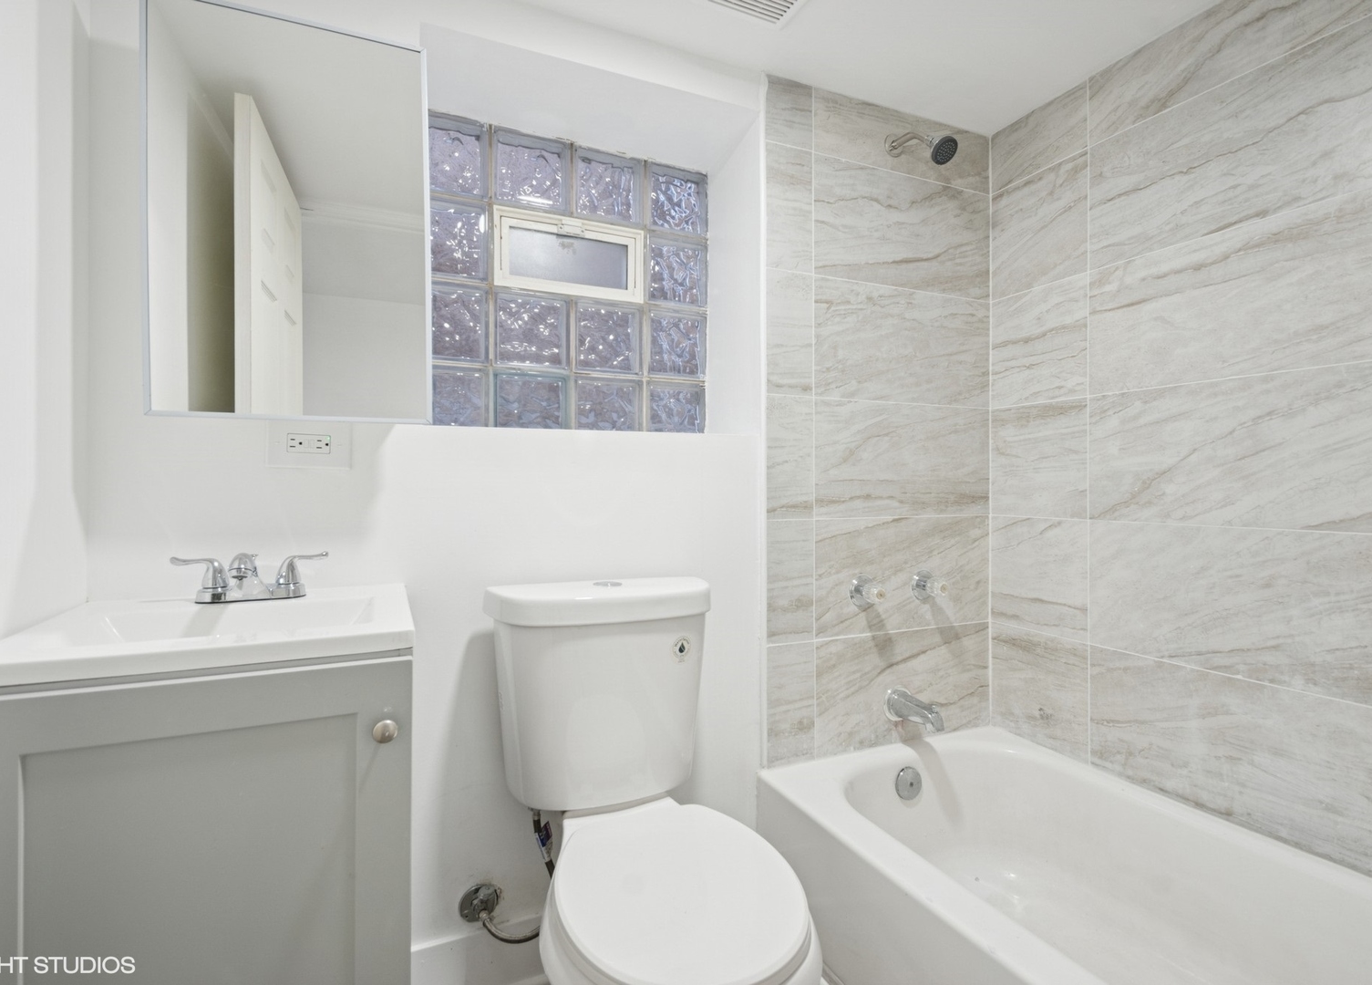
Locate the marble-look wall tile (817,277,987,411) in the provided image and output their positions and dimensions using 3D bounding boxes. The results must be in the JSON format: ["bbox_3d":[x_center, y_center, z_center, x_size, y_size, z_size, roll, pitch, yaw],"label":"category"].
[{"bbox_3d":[0.597,-0.391,1.663,0.598,0.303,0.010,0,1,-22],"label":"marble-look wall tile"}]

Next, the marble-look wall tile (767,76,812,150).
[{"bbox_3d":[0.255,-0.928,1.516,0.134,0.158,0.010,0,1,-22],"label":"marble-look wall tile"}]

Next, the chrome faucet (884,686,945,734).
[{"bbox_3d":[0.595,0.565,1.592,0.074,0.083,0.138,0,1,-22],"label":"chrome faucet"}]

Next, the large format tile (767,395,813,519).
[{"bbox_3d":[0.255,-0.082,1.510,0.131,0.301,0.010,0,0,-22],"label":"large format tile"}]

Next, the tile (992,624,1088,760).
[{"bbox_3d":[0.931,0.517,1.633,0.010,0.290,0.264,0,0,-28],"label":"tile"}]

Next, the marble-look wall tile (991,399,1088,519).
[{"bbox_3d":[0.929,-0.084,1.632,0.010,0.301,0.264,0,0,-28],"label":"marble-look wall tile"}]

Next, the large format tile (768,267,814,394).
[{"bbox_3d":[0.255,-0.385,1.509,0.131,0.301,0.010,0,0,-22],"label":"large format tile"}]

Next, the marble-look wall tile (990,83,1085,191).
[{"bbox_3d":[0.940,-0.934,1.645,0.010,0.165,0.269,0,1,-26],"label":"marble-look wall tile"}]

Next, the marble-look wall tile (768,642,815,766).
[{"bbox_3d":[0.256,0.518,1.511,0.131,0.290,0.010,0,0,-22],"label":"marble-look wall tile"}]

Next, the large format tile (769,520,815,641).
[{"bbox_3d":[0.256,0.221,1.510,0.131,0.301,0.010,0,0,-22],"label":"large format tile"}]

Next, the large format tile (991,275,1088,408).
[{"bbox_3d":[0.929,-0.387,1.631,0.010,0.301,0.264,0,0,-28],"label":"large format tile"}]

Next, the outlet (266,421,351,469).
[{"bbox_3d":[-0.686,-0.088,1.125,0.133,0.089,0.010,0,0,-22],"label":"outlet"}]

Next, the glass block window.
[{"bbox_3d":[-0.301,-0.513,1.653,0.754,0.776,0.090,0,0,-22],"label":"glass block window"}]

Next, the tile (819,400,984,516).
[{"bbox_3d":[0.598,-0.085,1.666,0.598,0.303,0.010,0,1,-22],"label":"tile"}]

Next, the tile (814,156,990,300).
[{"bbox_3d":[0.588,-0.689,1.642,0.584,0.301,0.010,0,0,-22],"label":"tile"}]

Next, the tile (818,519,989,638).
[{"bbox_3d":[0.599,0.221,1.670,0.598,0.303,0.010,0,1,-22],"label":"tile"}]

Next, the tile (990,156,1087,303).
[{"bbox_3d":[0.940,-0.698,1.648,0.010,0.303,0.269,0,1,-26],"label":"tile"}]

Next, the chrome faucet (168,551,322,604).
[{"bbox_3d":[-0.721,0.140,1.021,0.222,0.080,0.130,0,1,-22],"label":"chrome faucet"}]

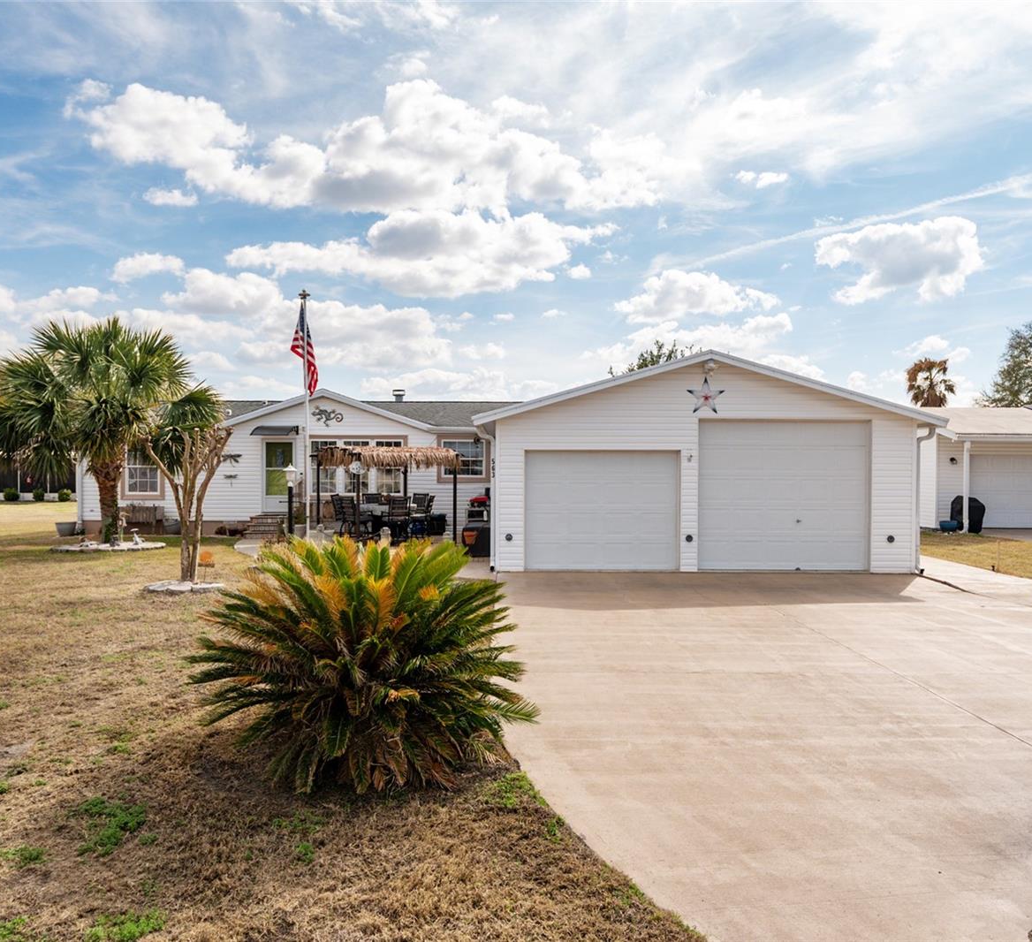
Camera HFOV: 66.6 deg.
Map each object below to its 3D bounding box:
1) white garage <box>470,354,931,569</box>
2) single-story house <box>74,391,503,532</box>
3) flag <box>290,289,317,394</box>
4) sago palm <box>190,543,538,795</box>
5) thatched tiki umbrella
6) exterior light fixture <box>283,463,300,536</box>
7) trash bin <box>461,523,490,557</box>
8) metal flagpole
[{"bbox_3d":[3.331,-0.178,17.599,8.130,3.870,8.200,0,1,0],"label":"white garage"},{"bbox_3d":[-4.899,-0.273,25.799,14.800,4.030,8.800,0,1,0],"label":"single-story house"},{"bbox_3d":[-4.650,-2.819,17.372,0.580,2.200,0.320,0,1,0],"label":"flag"},{"bbox_3d":[-1.074,1.187,5.633,2.450,1.420,2.350,0,1,0],"label":"sago palm"},{"bbox_3d":[-3.102,0.584,18.607,2.650,2.300,2.650,0,1,-35],"label":"thatched tiki umbrella"},{"bbox_3d":[-4.723,0.816,16.410,0.300,1.930,0.300,0,1,0],"label":"exterior light fixture"},{"bbox_3d":[-0.755,1.426,16.366,0.640,0.660,0.620,0,1,0],"label":"trash bin"},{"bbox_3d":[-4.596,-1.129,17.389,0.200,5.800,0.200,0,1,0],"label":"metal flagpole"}]

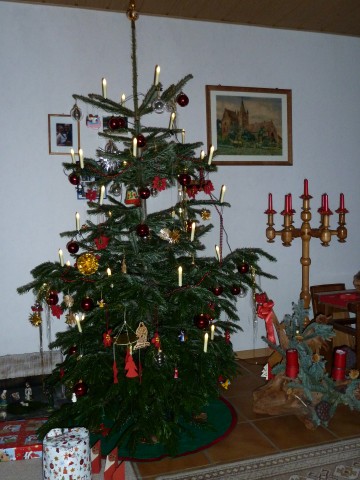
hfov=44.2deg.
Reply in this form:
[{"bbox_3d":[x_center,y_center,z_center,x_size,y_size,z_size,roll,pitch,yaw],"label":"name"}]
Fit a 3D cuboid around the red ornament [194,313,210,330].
[{"bbox_3d":[0.095,0.353,1.900,0.063,0.068,0.063,-1,4,3],"label":"red ornament"}]

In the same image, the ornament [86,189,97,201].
[{"bbox_3d":[-0.489,-0.249,2.460,0.064,0.064,0.022,-2,3,-11],"label":"ornament"}]

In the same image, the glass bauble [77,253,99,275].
[{"bbox_3d":[-0.434,0.111,2.080,0.102,0.103,0.100,-2,3,-12],"label":"glass bauble"}]

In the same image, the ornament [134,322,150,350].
[{"bbox_3d":[-0.160,0.405,1.870,0.068,0.115,0.016,-3,4,-15],"label":"ornament"}]

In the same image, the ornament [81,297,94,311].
[{"bbox_3d":[-0.455,0.316,2.180,0.061,0.064,0.061,-2,4,-12],"label":"ornament"}]

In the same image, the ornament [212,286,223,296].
[{"bbox_3d":[0.206,0.276,2.380,0.061,0.064,0.061,-1,4,5],"label":"ornament"}]

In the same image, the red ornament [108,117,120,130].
[{"bbox_3d":[-0.369,-0.651,2.480,0.060,0.066,0.060,-2,3,-15],"label":"red ornament"}]

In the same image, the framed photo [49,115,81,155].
[{"bbox_3d":[-0.761,-0.695,2.940,0.202,0.266,0.018,-3,2,-17],"label":"framed photo"}]

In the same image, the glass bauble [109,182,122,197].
[{"bbox_3d":[-0.333,-0.262,2.290,0.060,0.064,0.060,-2,3,-8],"label":"glass bauble"}]

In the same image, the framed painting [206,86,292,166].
[{"bbox_3d":[0.529,-0.834,3.268,0.690,0.566,0.028,-3,4,-17],"label":"framed painting"}]

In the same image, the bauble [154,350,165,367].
[{"bbox_3d":[-0.091,0.537,2.000,0.054,0.070,0.054,-2,3,-15],"label":"bauble"}]

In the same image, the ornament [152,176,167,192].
[{"bbox_3d":[-0.100,-0.274,2.160,0.073,0.075,0.028,-2,3,0],"label":"ornament"}]

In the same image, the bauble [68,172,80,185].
[{"bbox_3d":[-0.561,-0.326,2.360,0.060,0.066,0.060,-2,3,-15],"label":"bauble"}]

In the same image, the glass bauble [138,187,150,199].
[{"bbox_3d":[-0.181,-0.240,2.260,0.060,0.064,0.060,-2,3,-4],"label":"glass bauble"}]

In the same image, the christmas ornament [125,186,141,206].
[{"bbox_3d":[-0.244,-0.224,2.280,0.080,0.096,0.080,-3,2,-17],"label":"christmas ornament"}]

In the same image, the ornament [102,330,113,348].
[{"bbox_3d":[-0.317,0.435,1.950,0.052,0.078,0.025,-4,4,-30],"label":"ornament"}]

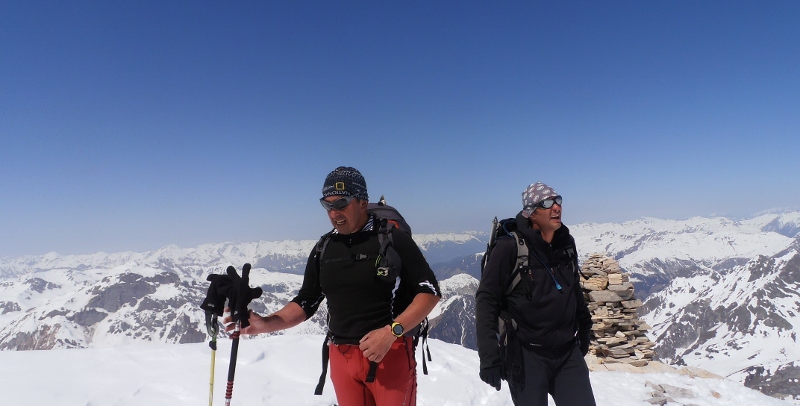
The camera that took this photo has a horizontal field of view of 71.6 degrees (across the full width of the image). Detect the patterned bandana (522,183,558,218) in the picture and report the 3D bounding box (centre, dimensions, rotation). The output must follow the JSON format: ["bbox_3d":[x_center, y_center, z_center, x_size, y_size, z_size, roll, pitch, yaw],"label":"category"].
[{"bbox_3d":[0.692,-0.020,2.750,0.175,0.165,0.210,3,-21,-46],"label":"patterned bandana"}]

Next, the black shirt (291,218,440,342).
[{"bbox_3d":[-0.157,0.334,2.450,0.610,0.560,0.360,-4,-5,25],"label":"black shirt"}]

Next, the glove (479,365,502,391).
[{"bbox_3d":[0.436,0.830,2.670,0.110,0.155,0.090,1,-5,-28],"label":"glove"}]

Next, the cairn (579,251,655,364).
[{"bbox_3d":[2.286,1.190,6.200,1.050,1.220,1.050,-2,-4,6],"label":"cairn"}]

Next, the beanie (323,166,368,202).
[{"bbox_3d":[-0.238,-0.085,2.420,0.190,0.165,0.215,-4,9,30],"label":"beanie"}]

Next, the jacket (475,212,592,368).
[{"bbox_3d":[0.662,0.419,2.750,0.520,0.730,0.340,1,-5,-28],"label":"jacket"}]

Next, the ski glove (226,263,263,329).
[{"bbox_3d":[-0.653,0.393,2.330,0.150,0.265,0.090,-1,-4,-6],"label":"ski glove"}]

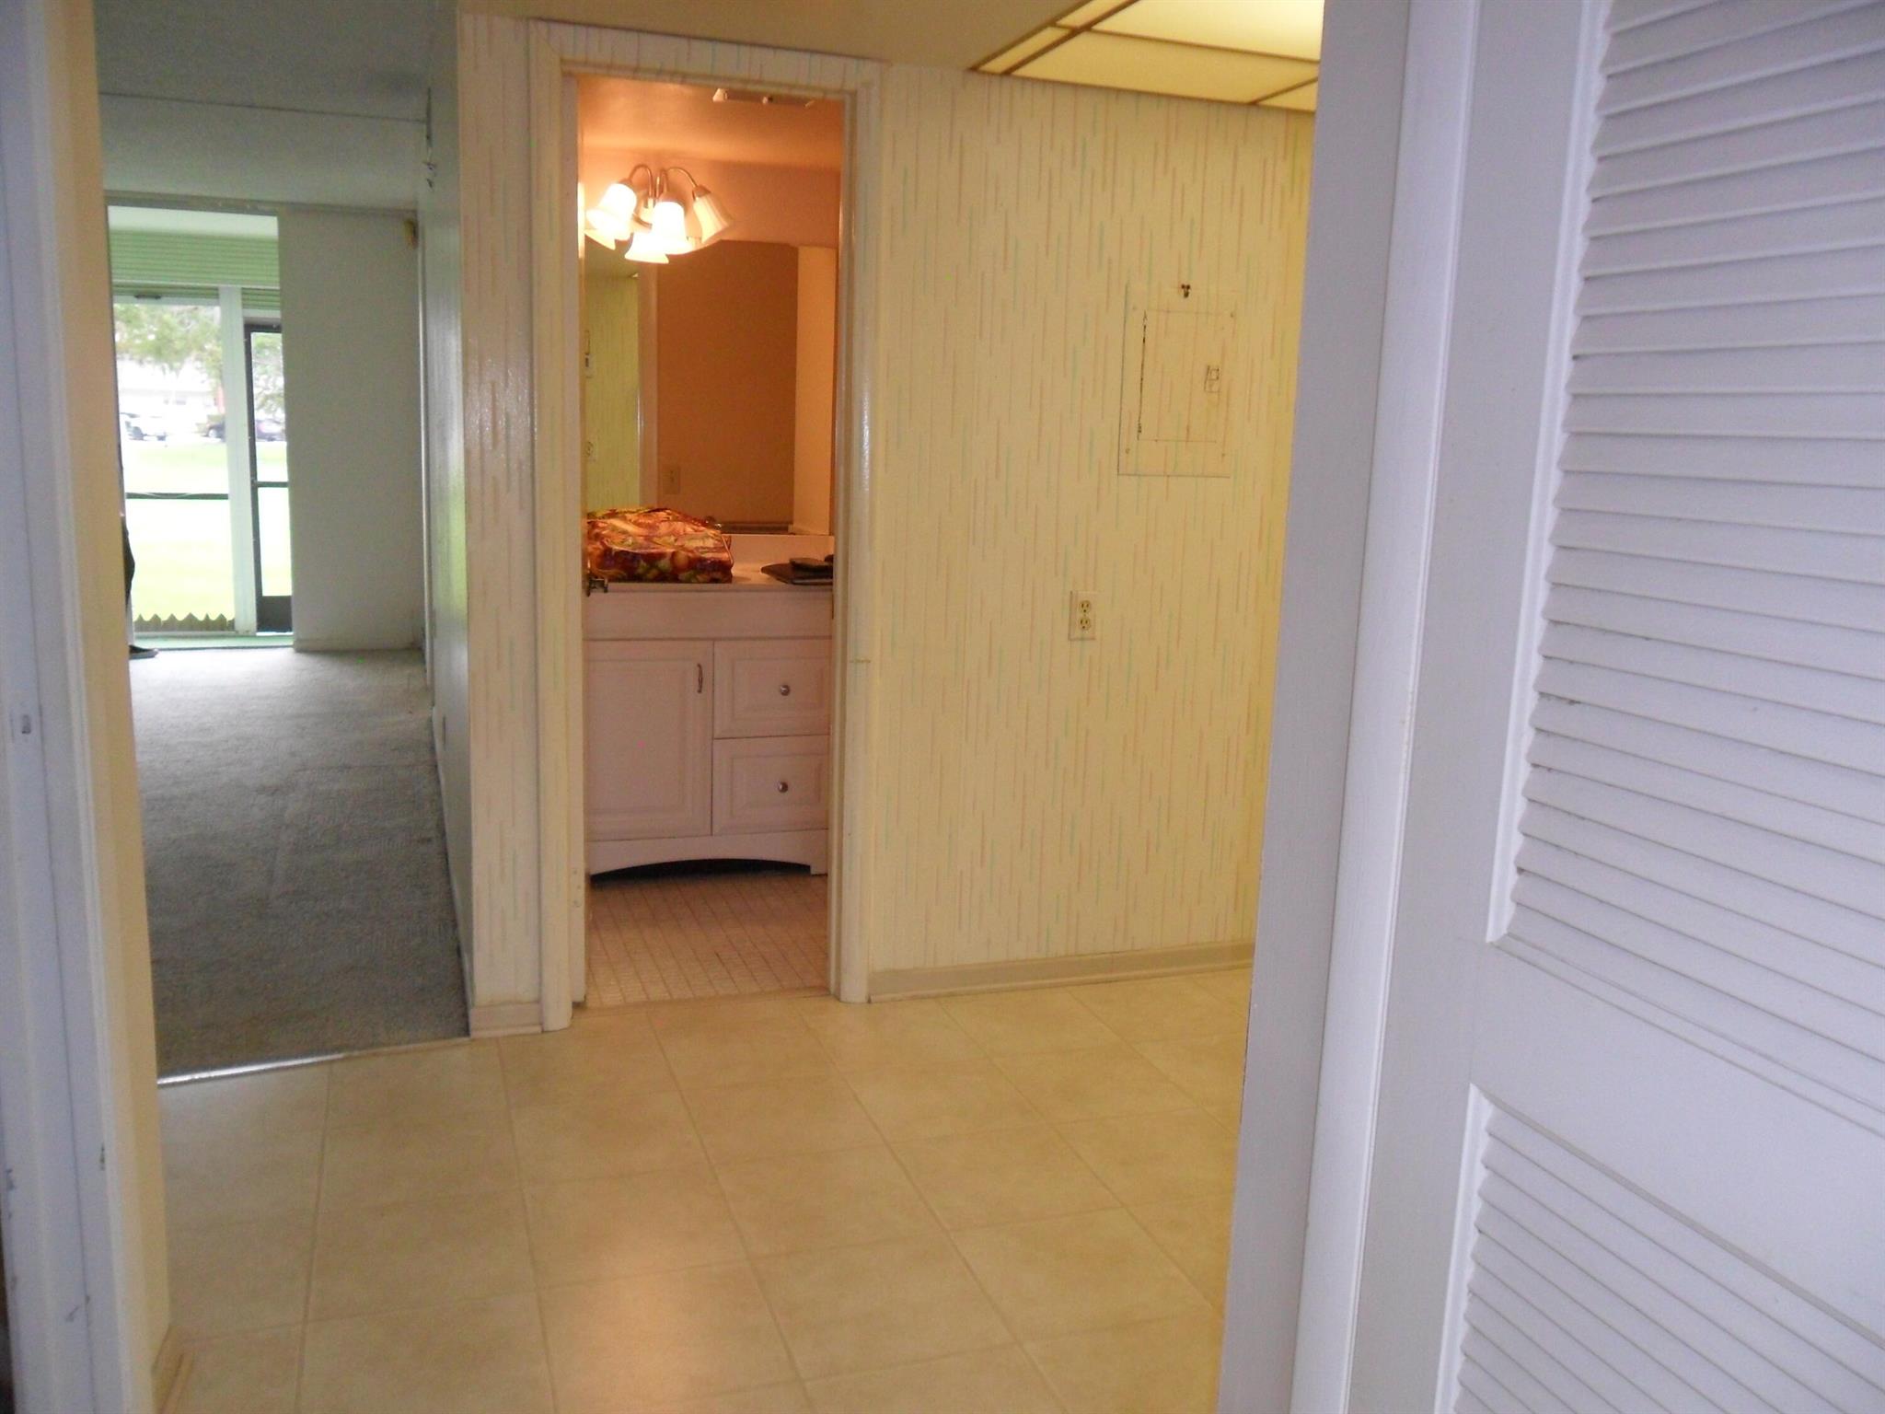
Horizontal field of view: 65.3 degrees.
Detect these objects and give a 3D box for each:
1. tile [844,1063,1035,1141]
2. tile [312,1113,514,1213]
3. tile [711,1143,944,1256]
[{"bbox_3d":[-0.003,0.797,2.991,0.331,0.010,0.330,-2,10,-19],"label":"tile"},{"bbox_3d":[-0.940,0.822,2.662,0.331,0.010,0.330,-2,10,-19],"label":"tile"},{"bbox_3d":[-0.206,0.861,2.575,0.331,0.010,0.330,-2,10,-19],"label":"tile"}]

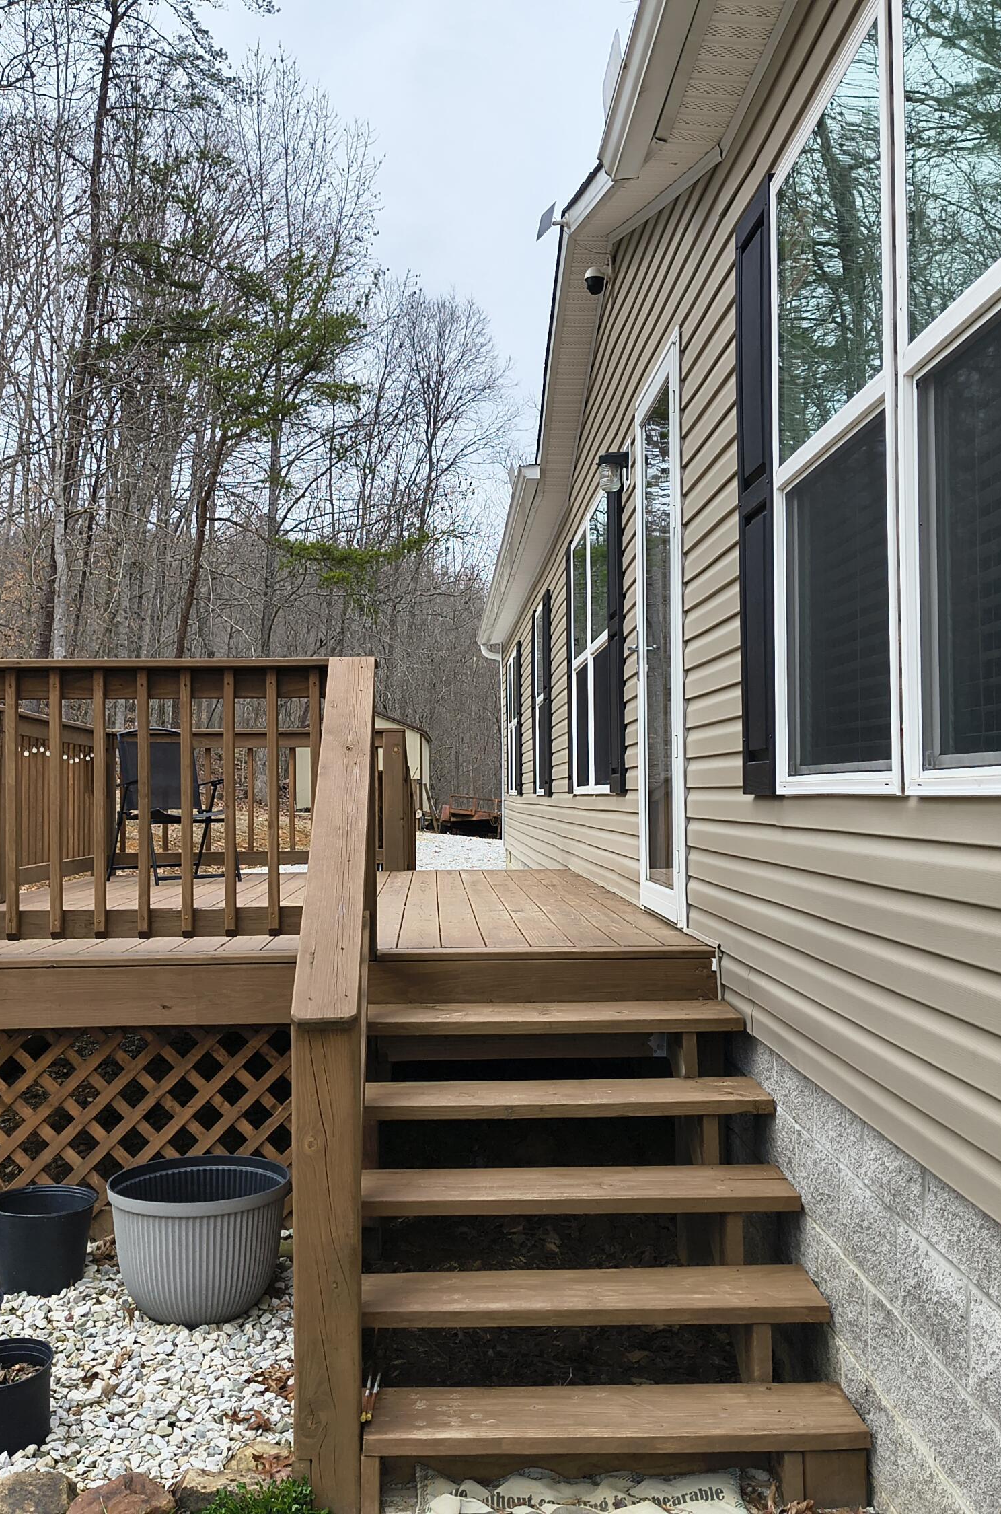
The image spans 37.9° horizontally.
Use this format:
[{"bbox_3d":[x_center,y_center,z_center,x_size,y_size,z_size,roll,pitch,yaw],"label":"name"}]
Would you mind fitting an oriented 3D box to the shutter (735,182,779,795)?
[{"bbox_3d":[0.704,-0.703,3.960,0.030,1.610,0.363,0,-1,-3],"label":"shutter"}]

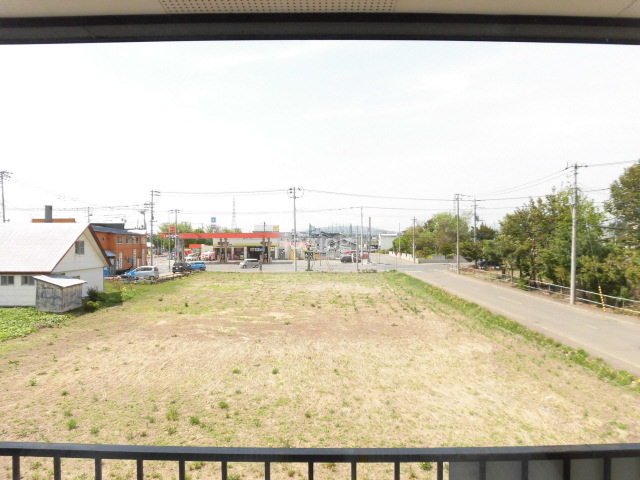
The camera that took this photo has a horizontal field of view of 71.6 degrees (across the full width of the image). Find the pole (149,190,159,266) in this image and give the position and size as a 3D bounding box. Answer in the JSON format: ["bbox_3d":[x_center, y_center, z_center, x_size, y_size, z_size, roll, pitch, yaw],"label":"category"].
[{"bbox_3d":[-27.900,-1.600,74.000,1.100,13.100,0.700,0,0,0],"label":"pole"}]

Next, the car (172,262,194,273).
[{"bbox_3d":[-20.900,4.100,67.600,1.750,1.650,4.400,0,0,0],"label":"car"}]

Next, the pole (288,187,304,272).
[{"bbox_3d":[-3.850,-1.650,70.500,2.400,13.400,0.900,0,0,0],"label":"pole"}]

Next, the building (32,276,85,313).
[{"bbox_3d":[-18.500,3.780,31.700,2.350,2.350,3.000,0,0,0],"label":"building"}]

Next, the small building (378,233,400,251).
[{"bbox_3d":[26.700,1.300,171.000,8.500,7.400,7.500,0,0,0],"label":"small building"}]

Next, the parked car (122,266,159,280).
[{"bbox_3d":[-21.600,4.000,53.300,3.950,1.560,1.700,0,0,0],"label":"parked car"}]

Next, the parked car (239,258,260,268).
[{"bbox_3d":[-12.400,4.140,77.800,3.450,1.640,1.500,0,0,0],"label":"parked car"}]

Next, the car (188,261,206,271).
[{"bbox_3d":[-20.100,4.220,71.200,3.800,1.500,1.680,0,0,0],"label":"car"}]

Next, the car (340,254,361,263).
[{"bbox_3d":[6.650,4.120,95.500,4.300,1.650,1.700,0,0,0],"label":"car"}]

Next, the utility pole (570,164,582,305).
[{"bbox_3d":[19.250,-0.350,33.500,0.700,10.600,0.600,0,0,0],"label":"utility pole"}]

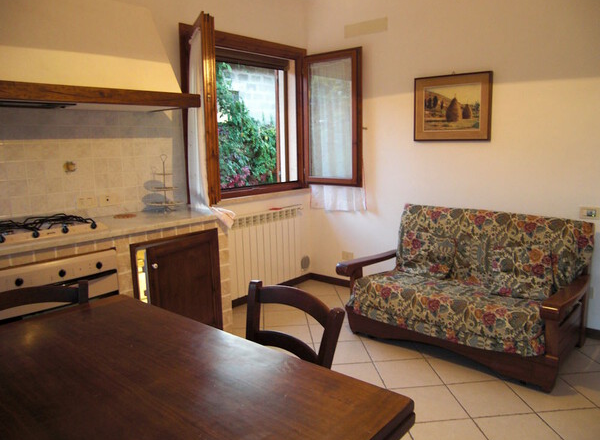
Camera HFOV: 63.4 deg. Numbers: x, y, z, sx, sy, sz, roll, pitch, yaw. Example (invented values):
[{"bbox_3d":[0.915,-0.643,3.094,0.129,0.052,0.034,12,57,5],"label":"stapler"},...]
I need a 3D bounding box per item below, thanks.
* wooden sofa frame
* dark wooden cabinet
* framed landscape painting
[{"bbox_3d":[1.087,0.567,3.329,1.424,0.518,0.875,8,13,40],"label":"wooden sofa frame"},{"bbox_3d":[-0.873,0.436,2.975,0.539,0.755,0.588,8,13,40],"label":"dark wooden cabinet"},{"bbox_3d":[1.148,-0.844,3.686,0.606,0.491,0.032,8,13,40],"label":"framed landscape painting"}]

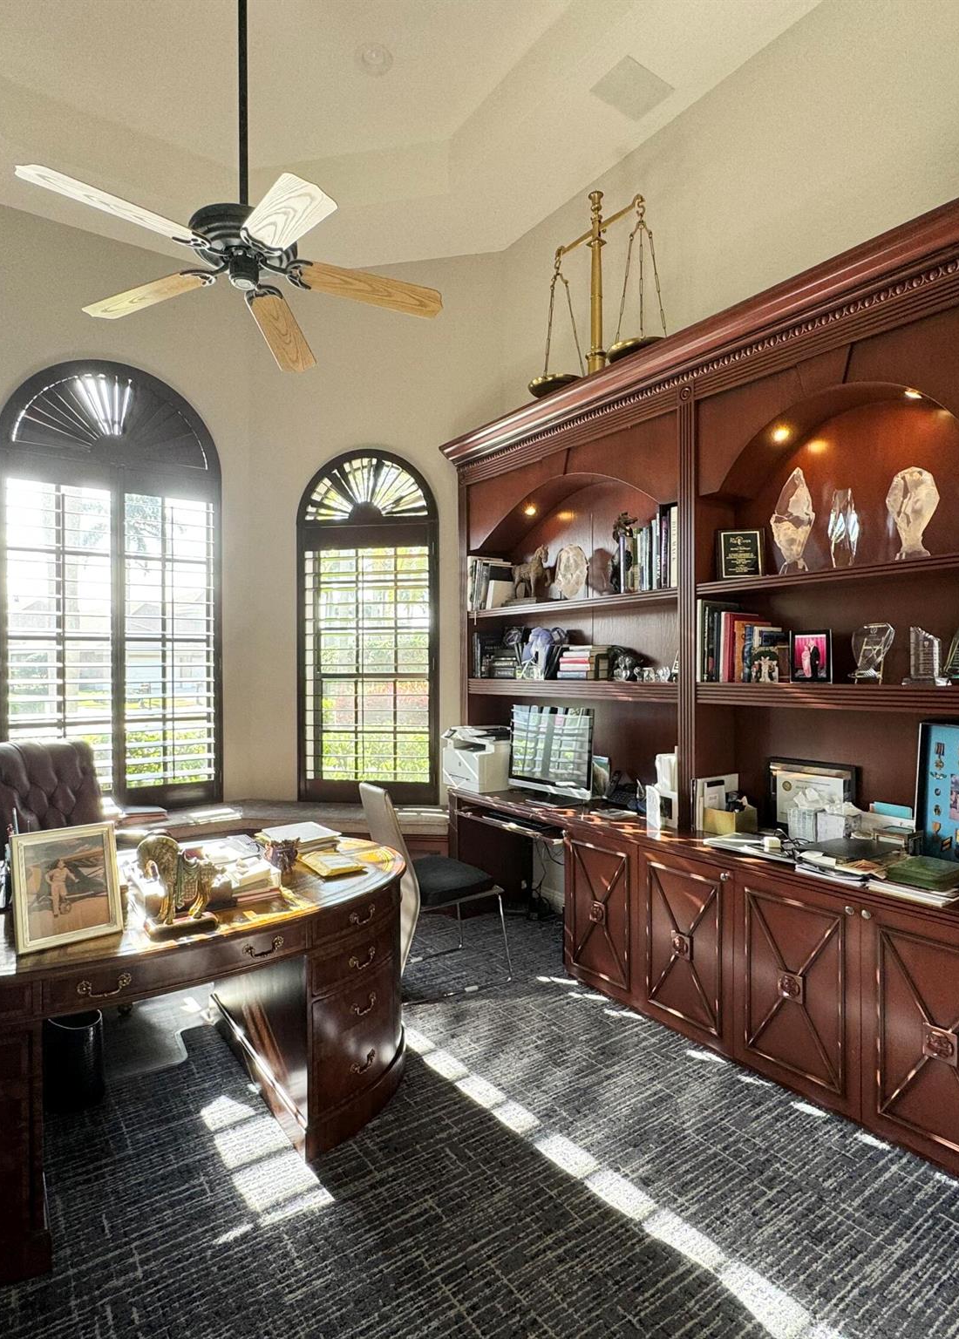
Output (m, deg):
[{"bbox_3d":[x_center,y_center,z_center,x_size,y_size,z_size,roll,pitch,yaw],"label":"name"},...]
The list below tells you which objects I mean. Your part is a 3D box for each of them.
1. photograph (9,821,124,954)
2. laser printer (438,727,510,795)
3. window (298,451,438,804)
[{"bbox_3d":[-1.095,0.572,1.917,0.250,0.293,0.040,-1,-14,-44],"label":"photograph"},{"bbox_3d":[0.062,0.523,4.338,0.410,0.335,0.420,-1,0,-33],"label":"laser printer"},{"bbox_3d":[-0.749,-0.282,4.871,1.003,2.365,0.120,0,0,11],"label":"window"}]

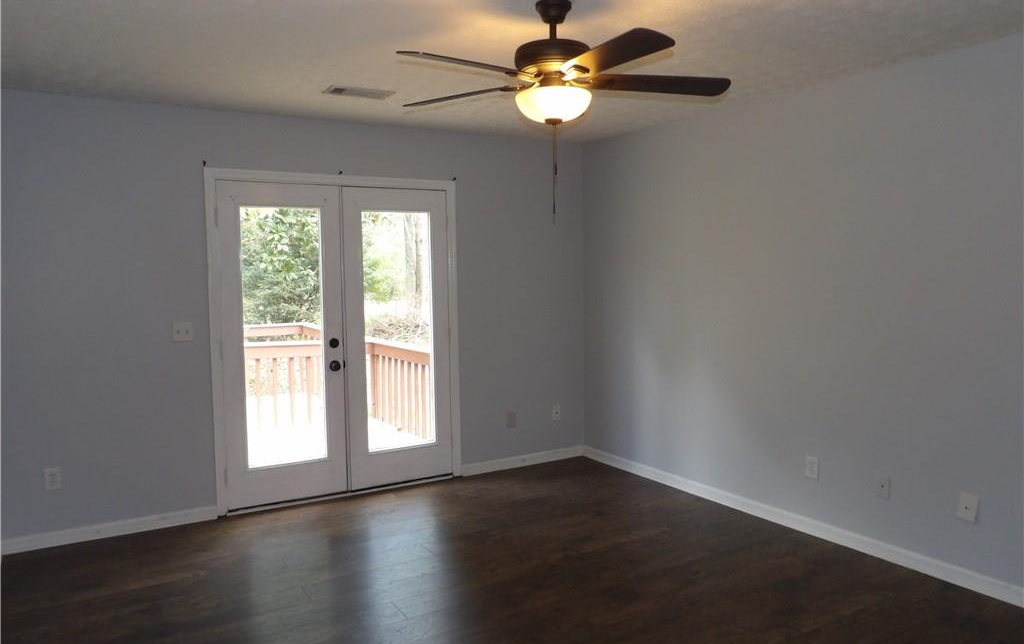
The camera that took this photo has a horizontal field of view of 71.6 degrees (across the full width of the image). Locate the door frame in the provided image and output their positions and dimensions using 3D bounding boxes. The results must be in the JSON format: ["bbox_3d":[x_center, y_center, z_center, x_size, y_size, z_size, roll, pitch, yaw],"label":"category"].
[{"bbox_3d":[-1.106,0.104,4.709,1.662,2.118,0.120,-3,4,-31],"label":"door frame"}]

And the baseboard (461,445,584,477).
[{"bbox_3d":[0.106,1.065,5.468,1.112,0.090,0.016,-3,4,-31],"label":"baseboard"}]

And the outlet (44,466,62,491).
[{"bbox_3d":[-2.502,0.857,3.875,0.073,0.117,0.010,-3,4,-31],"label":"outlet"}]

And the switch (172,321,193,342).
[{"bbox_3d":[-1.932,0.057,4.172,0.113,0.114,0.015,-3,4,-31],"label":"switch"}]

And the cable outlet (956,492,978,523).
[{"bbox_3d":[2.081,0.849,3.242,0.012,0.118,0.074,-3,4,-31],"label":"cable outlet"}]

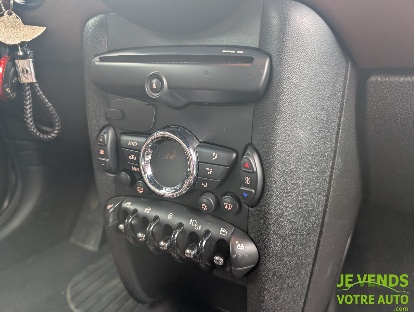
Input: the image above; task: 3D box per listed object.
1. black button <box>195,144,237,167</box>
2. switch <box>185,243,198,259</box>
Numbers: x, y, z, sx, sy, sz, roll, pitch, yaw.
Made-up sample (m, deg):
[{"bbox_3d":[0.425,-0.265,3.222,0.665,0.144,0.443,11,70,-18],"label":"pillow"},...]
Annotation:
[{"bbox_3d":[0.009,0.002,0.242,0.036,0.016,0.009,8,17,26],"label":"black button"},{"bbox_3d":[-0.014,0.086,0.262,0.008,0.009,0.011,9,19,25],"label":"switch"}]

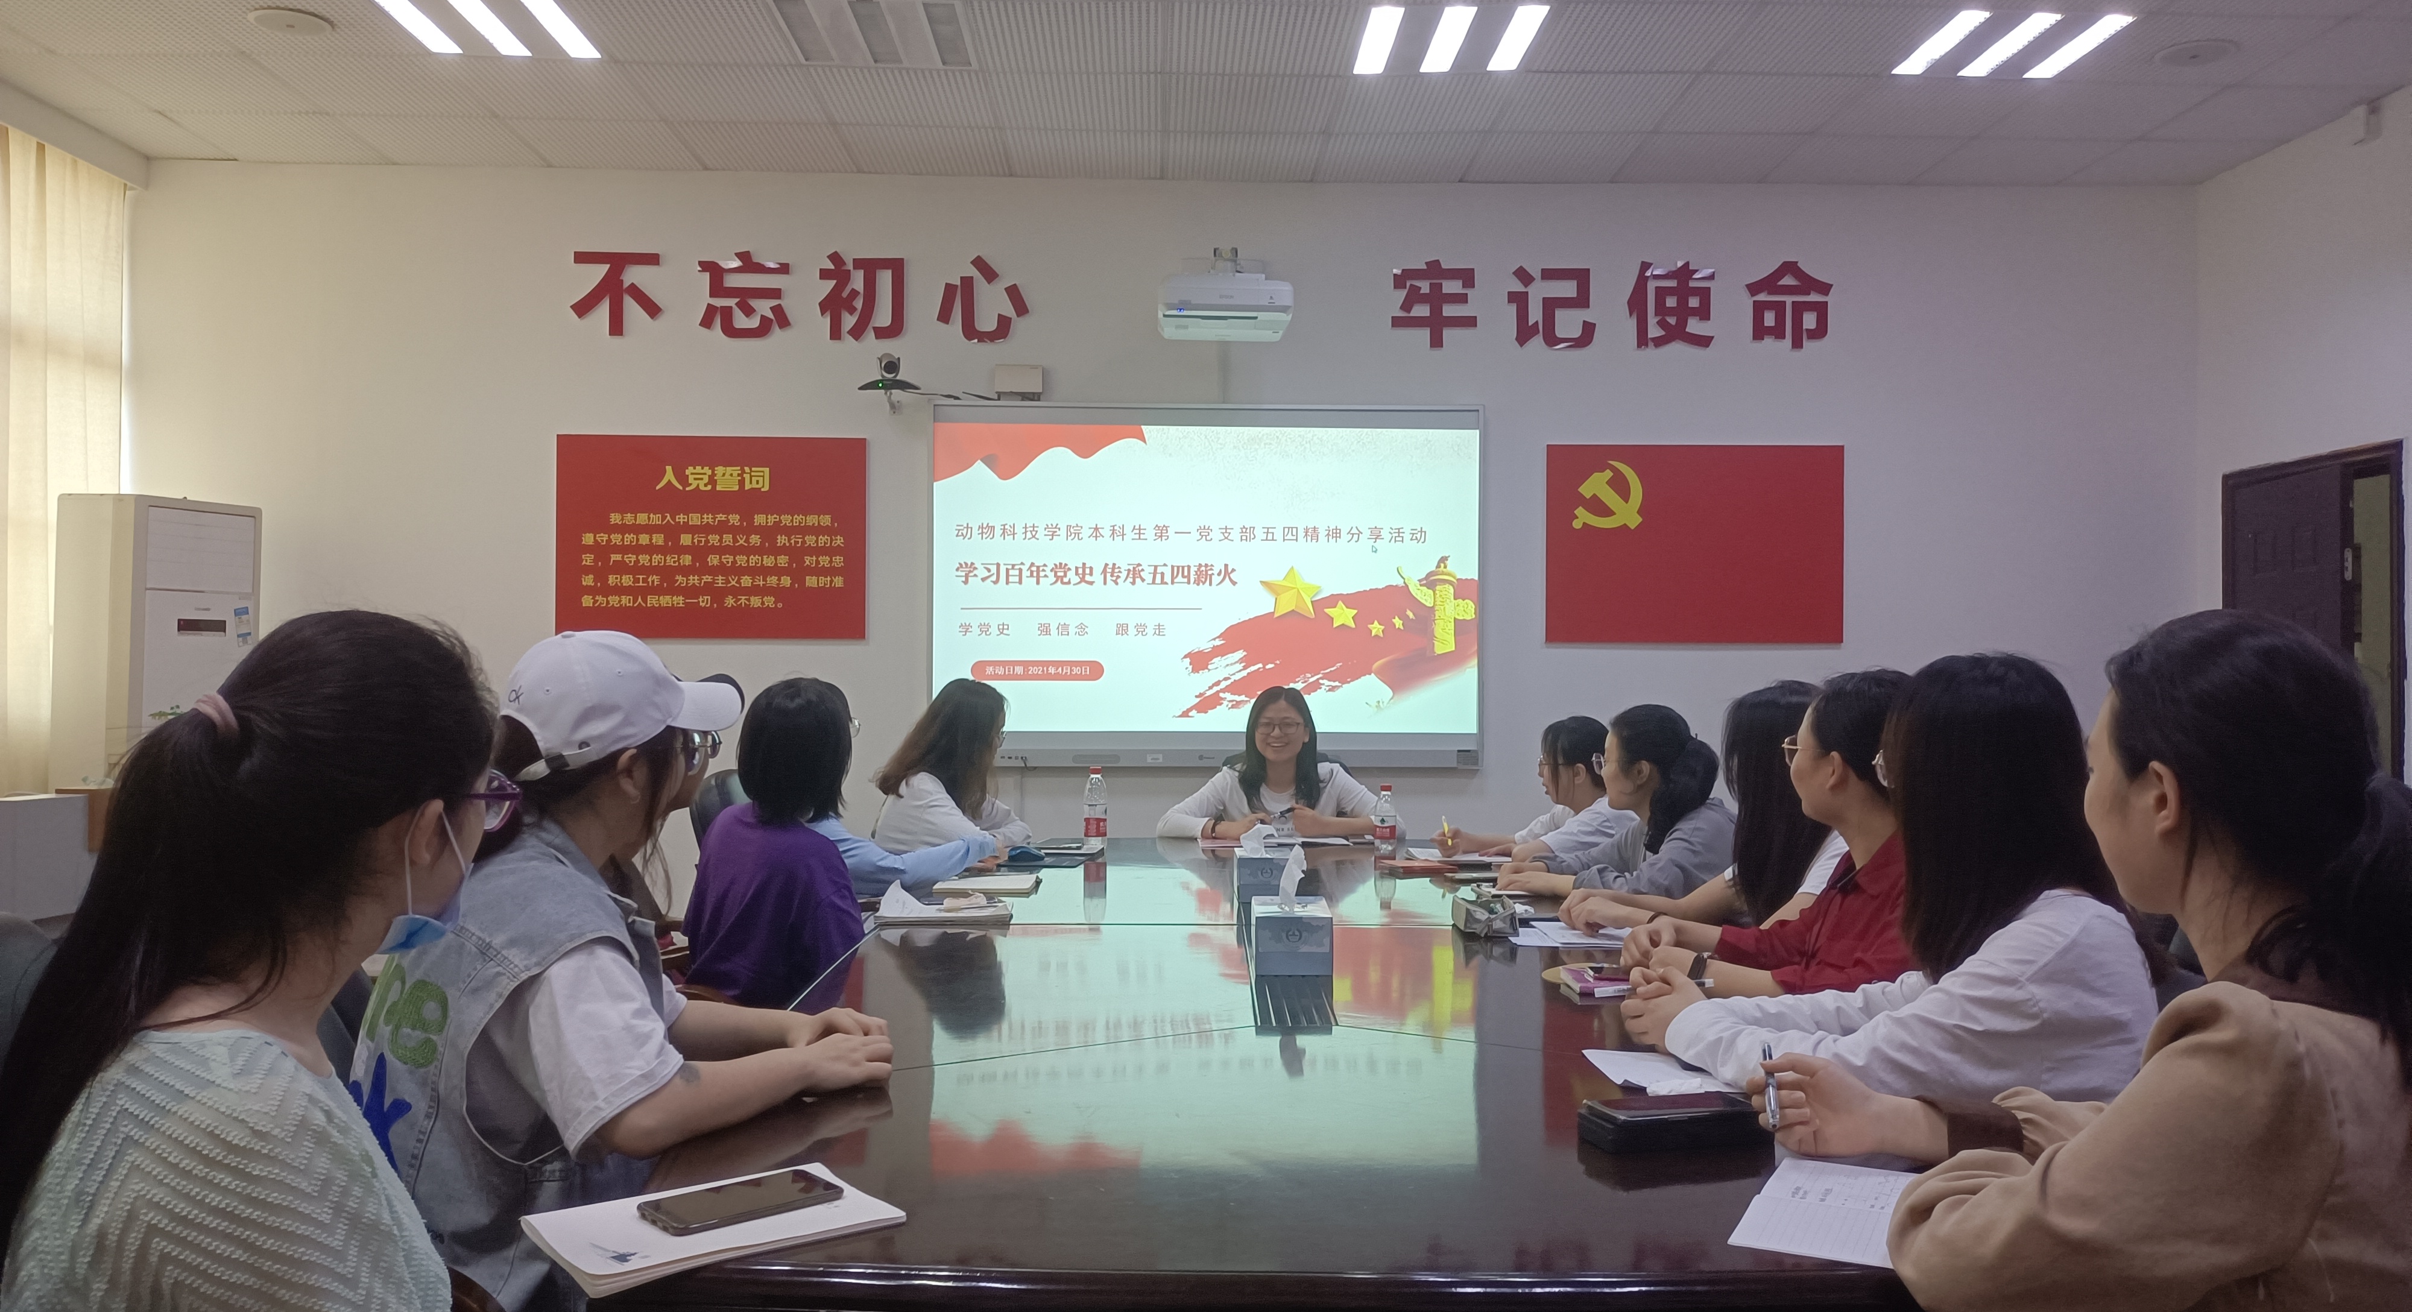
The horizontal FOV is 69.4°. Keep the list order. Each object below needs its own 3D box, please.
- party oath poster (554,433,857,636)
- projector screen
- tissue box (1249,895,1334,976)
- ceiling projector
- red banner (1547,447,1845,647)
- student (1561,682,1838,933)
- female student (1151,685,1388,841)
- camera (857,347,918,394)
[{"bbox_3d":[-1.940,-0.465,6.833,1.200,0.795,0.020,0,-1,-2],"label":"party oath poster"},{"bbox_3d":[0.011,-0.307,6.883,2.190,1.250,0.050,0,-2,-2],"label":"projector screen"},{"bbox_3d":[0.145,0.468,2.908,0.122,0.092,0.235,0,-1,1],"label":"tissue box"},{"bbox_3d":[0.066,-1.293,6.334,0.465,0.200,0.420,0,-1,-2],"label":"ceiling projector"},{"bbox_3d":[1.960,-0.446,6.955,1.200,0.800,0.025,0,-2,-2],"label":"red banner"},{"bbox_3d":[0.984,0.669,3.258,0.680,1.220,0.470,0,-1,-2],"label":"student"},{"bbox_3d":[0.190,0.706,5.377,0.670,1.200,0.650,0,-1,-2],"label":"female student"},{"bbox_3d":[-1.208,-1.081,6.656,0.238,0.148,0.155,0,-1,-2],"label":"camera"}]

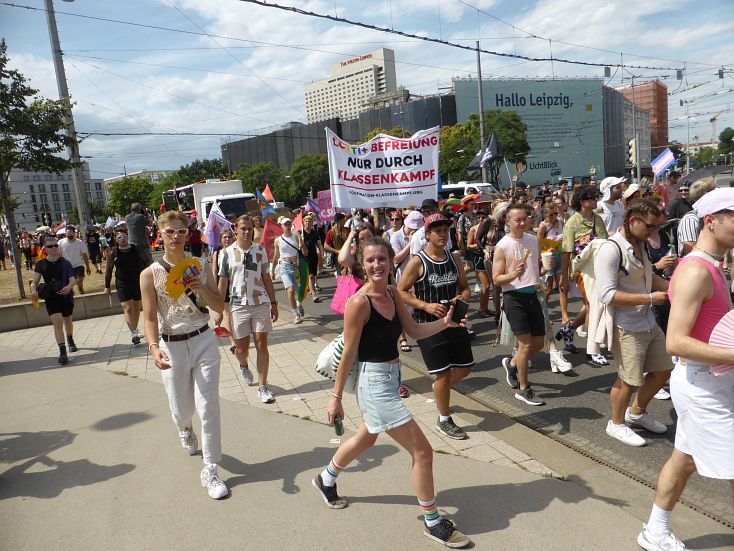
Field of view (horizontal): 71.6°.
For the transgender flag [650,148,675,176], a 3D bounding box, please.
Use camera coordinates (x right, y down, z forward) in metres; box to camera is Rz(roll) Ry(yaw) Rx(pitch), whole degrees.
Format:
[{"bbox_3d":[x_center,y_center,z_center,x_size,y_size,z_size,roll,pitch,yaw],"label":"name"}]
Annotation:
[{"bbox_3d":[5.713,-2.185,9.800,0.450,0.300,0.080,-35,3,29],"label":"transgender flag"}]

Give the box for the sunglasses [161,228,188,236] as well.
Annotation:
[{"bbox_3d":[-1.230,-0.276,3.270,0.150,0.052,0.150,-9,10,-26],"label":"sunglasses"}]

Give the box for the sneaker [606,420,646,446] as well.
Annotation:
[{"bbox_3d":[1.850,1.126,3.638,0.107,0.115,0.292,-11,10,-32],"label":"sneaker"}]

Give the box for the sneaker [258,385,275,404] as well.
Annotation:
[{"bbox_3d":[-1.010,1.200,5.092,0.110,0.120,0.290,-9,8,-28],"label":"sneaker"}]

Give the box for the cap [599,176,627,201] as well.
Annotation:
[{"bbox_3d":[2.556,-0.906,5.300,0.270,0.220,0.190,-10,8,25],"label":"cap"}]

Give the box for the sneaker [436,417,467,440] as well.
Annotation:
[{"bbox_3d":[0.658,1.199,3.989,0.110,0.120,0.290,-10,9,-35],"label":"sneaker"}]

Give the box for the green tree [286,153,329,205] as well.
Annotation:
[{"bbox_3d":[-8.375,-13.194,71.578,6.600,9.400,6.600,-5,9,0],"label":"green tree"}]

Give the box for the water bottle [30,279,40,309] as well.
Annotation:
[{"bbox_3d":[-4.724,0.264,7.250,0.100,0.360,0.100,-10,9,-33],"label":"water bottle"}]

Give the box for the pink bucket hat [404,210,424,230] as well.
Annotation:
[{"bbox_3d":[0.539,-0.621,5.750,0.200,0.160,0.250,-9,24,-27],"label":"pink bucket hat"}]

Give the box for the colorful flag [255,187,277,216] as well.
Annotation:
[{"bbox_3d":[-2.554,-1.864,13.000,0.520,0.720,0.220,-6,8,-11],"label":"colorful flag"}]

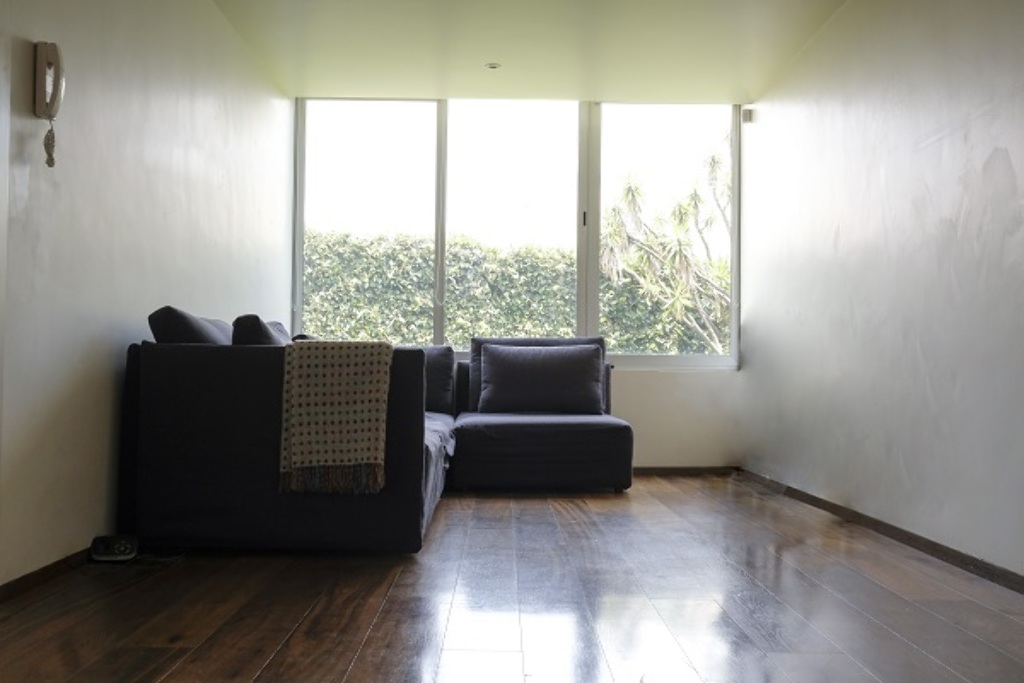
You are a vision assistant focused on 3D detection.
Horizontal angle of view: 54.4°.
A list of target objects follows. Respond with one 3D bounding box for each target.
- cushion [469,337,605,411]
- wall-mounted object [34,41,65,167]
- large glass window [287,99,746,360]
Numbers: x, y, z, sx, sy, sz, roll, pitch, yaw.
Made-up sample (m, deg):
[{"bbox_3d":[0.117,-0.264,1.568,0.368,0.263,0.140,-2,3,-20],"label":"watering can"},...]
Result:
[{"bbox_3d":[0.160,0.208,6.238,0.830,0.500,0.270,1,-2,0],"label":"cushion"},{"bbox_3d":[-1.377,-0.706,2.986,0.070,0.375,0.085,1,-2,0],"label":"wall-mounted object"},{"bbox_3d":[0.035,-0.725,6.649,2.980,1.750,0.090,1,-2,0],"label":"large glass window"}]

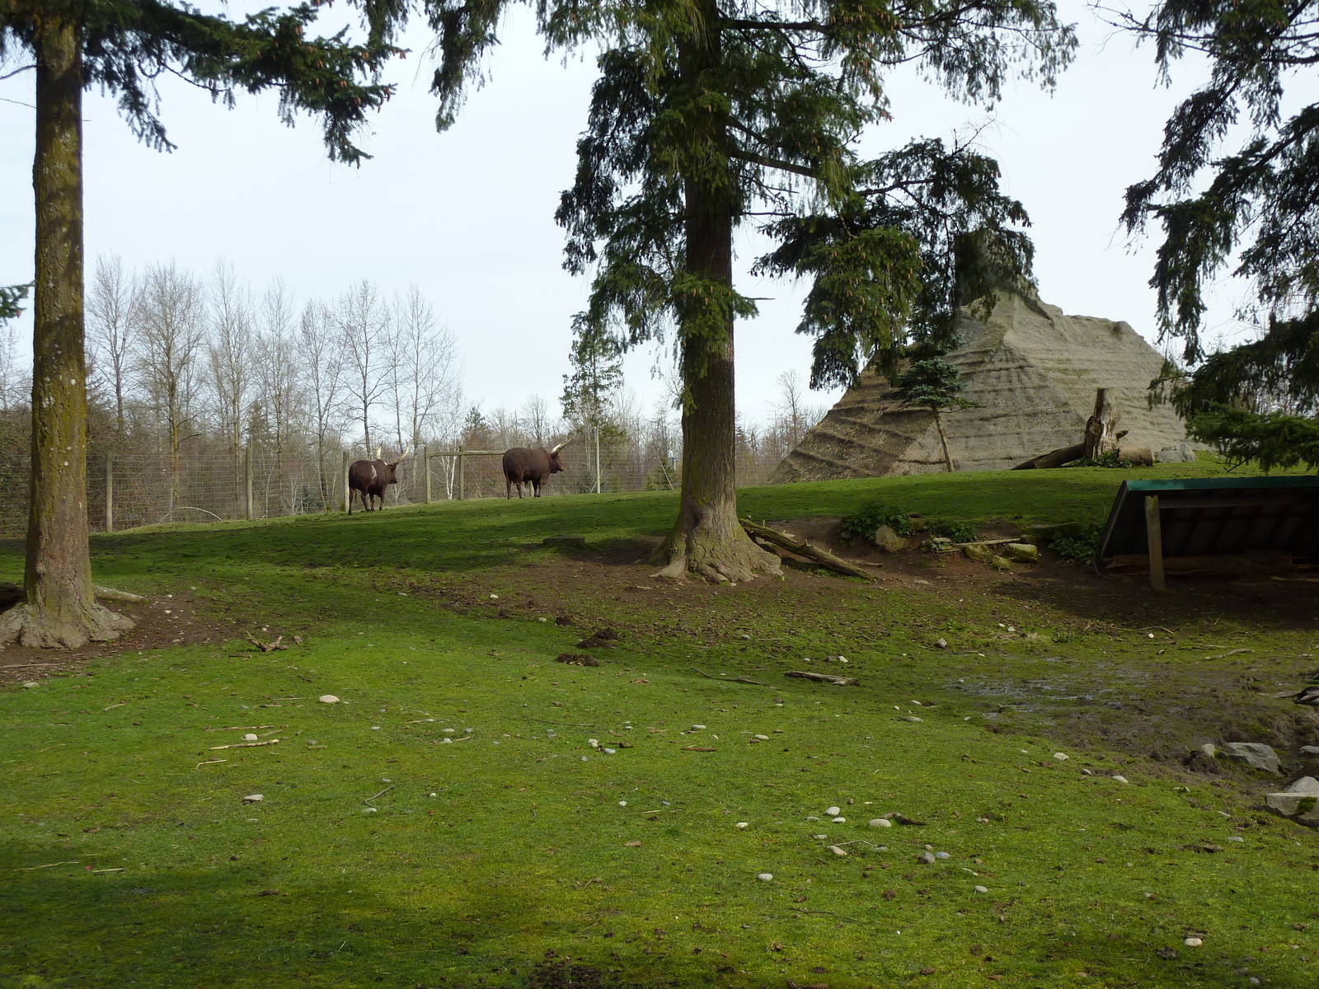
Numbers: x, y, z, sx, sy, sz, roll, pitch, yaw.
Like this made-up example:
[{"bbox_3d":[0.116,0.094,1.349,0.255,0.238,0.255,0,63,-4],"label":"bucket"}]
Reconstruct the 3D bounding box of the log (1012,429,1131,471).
[{"bbox_3d":[9.904,-1.052,41.200,3.000,0.420,0.420,-18,2,0],"label":"log"}]

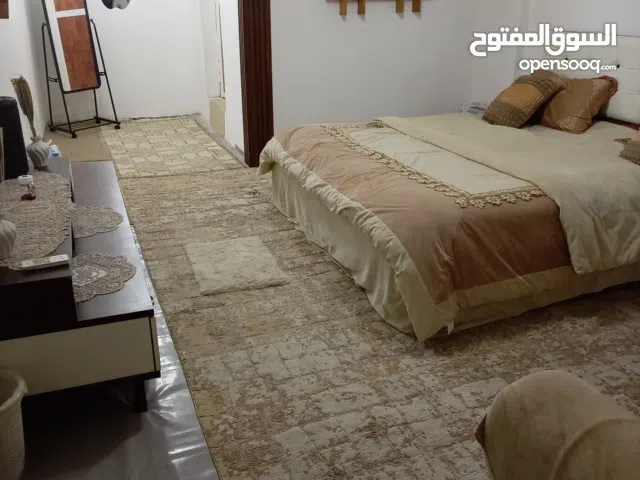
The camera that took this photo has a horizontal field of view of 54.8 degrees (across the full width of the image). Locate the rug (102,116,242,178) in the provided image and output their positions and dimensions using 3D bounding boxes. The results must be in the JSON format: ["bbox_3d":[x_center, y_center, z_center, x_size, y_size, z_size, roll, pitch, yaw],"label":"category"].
[{"bbox_3d":[-1.591,-0.977,6.243,1.071,0.015,2.409,-8,23,-20],"label":"rug"}]

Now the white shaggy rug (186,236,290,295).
[{"bbox_3d":[-0.482,0.140,3.458,0.460,0.030,0.658,-7,23,-17],"label":"white shaggy rug"}]

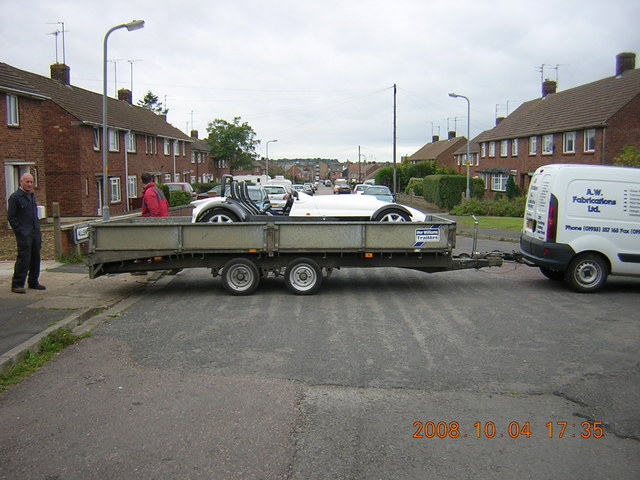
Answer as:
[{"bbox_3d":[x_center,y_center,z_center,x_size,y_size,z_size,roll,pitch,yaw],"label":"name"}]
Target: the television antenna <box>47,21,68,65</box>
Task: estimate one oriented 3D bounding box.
[{"bbox_3d":[-15.360,-11.538,38.948,1.300,2.480,0.600,0,6,0],"label":"television antenna"}]

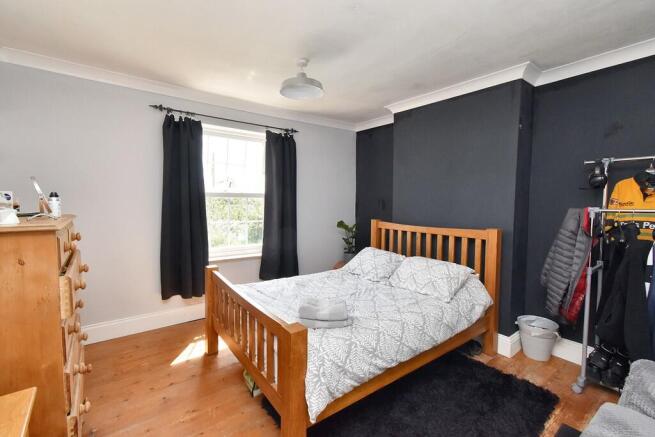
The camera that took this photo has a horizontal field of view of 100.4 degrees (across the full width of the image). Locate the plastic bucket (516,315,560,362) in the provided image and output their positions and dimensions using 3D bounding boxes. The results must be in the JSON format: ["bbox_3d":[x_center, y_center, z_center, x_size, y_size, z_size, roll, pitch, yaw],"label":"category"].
[{"bbox_3d":[1.832,1.059,2.385,0.300,0.295,0.290,-2,5,-37],"label":"plastic bucket"}]

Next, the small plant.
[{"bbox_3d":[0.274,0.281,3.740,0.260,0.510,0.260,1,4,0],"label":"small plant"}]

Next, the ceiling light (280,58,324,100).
[{"bbox_3d":[-0.198,-1.129,2.179,0.350,0.245,0.350,1,4,0],"label":"ceiling light"}]

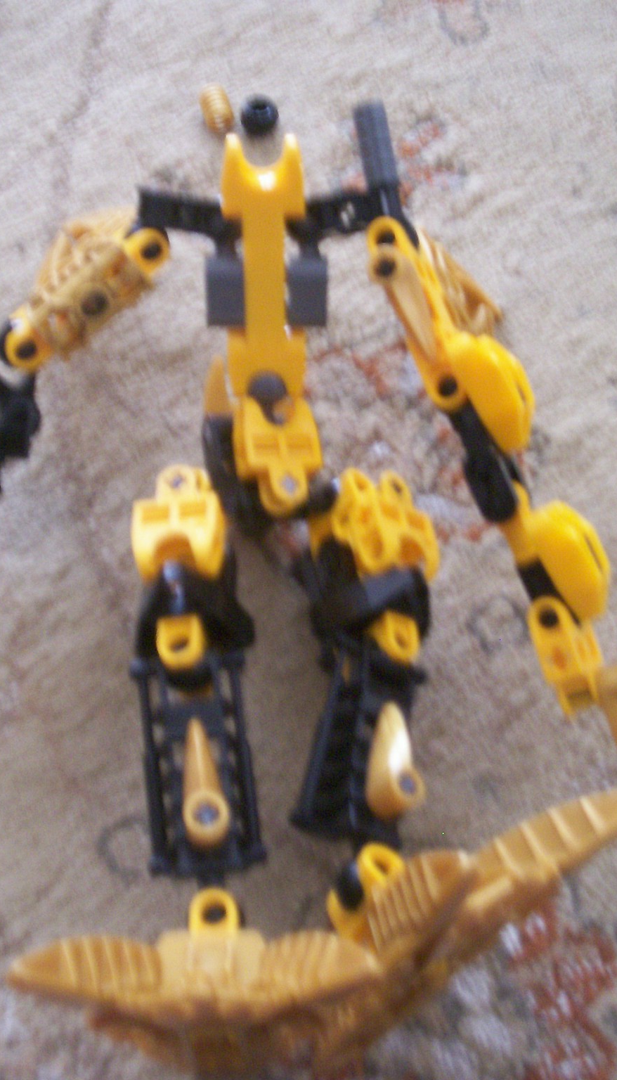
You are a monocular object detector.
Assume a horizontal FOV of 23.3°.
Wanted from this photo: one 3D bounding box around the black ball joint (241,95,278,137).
[{"bbox_3d":[-0.013,-0.114,0.402,0.010,0.010,0.010,0,56,0],"label":"black ball joint"}]

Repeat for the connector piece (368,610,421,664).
[{"bbox_3d":[0.016,0.018,0.272,0.009,0.009,0.011,-4,76,-33],"label":"connector piece"}]

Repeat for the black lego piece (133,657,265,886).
[{"bbox_3d":[-0.020,0.041,0.271,0.021,0.015,0.041,-7,57,-4],"label":"black lego piece"}]

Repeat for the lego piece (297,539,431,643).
[{"bbox_3d":[0.010,0.010,0.280,0.020,0.015,0.018,5,76,-33],"label":"lego piece"}]

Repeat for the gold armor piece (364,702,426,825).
[{"bbox_3d":[0.014,0.039,0.257,0.009,0.010,0.022,21,57,-23],"label":"gold armor piece"}]

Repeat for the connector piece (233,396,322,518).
[{"bbox_3d":[-0.006,-0.017,0.310,0.015,0.013,0.025,-2,79,-12],"label":"connector piece"}]

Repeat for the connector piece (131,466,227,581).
[{"bbox_3d":[-0.026,-0.003,0.298,0.017,0.015,0.021,-7,57,-5],"label":"connector piece"}]

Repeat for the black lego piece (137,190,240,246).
[{"bbox_3d":[-0.027,-0.073,0.338,0.024,0.009,0.010,5,63,3],"label":"black lego piece"}]

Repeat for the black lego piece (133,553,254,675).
[{"bbox_3d":[-0.022,0.015,0.291,0.021,0.018,0.022,-7,57,-4],"label":"black lego piece"}]

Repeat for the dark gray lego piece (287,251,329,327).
[{"bbox_3d":[0.000,-0.054,0.324,0.009,0.009,0.015,0,57,0],"label":"dark gray lego piece"}]

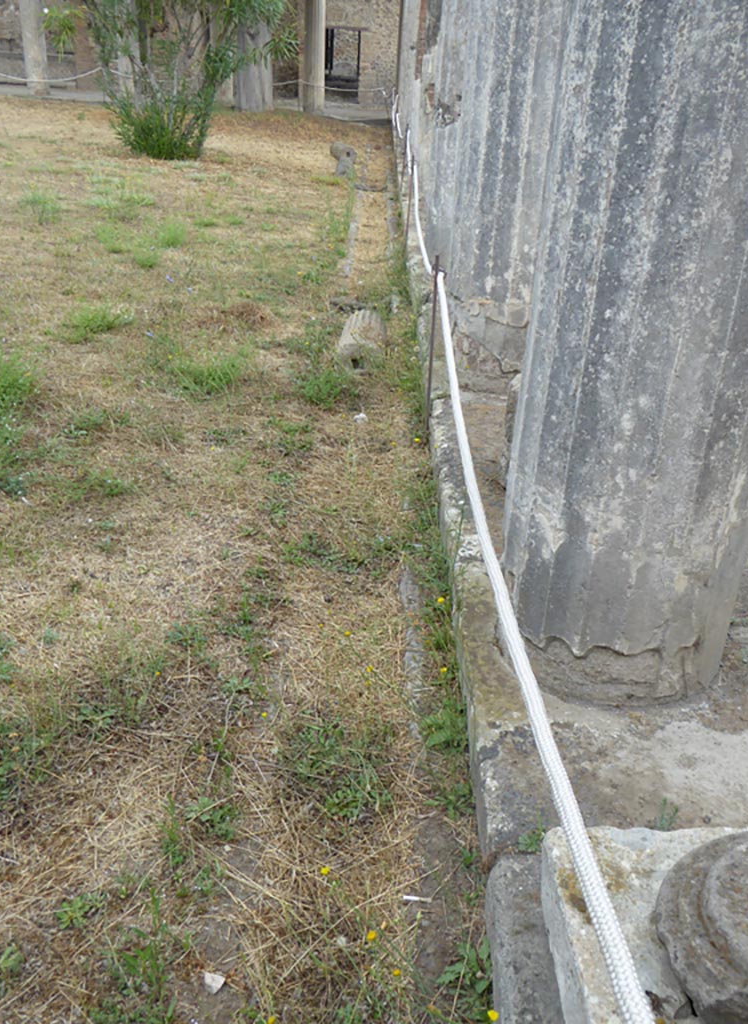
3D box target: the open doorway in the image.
[{"bbox_3d":[-0.855,-12.674,26.075,1.123,1.899,0.350,5,27,5],"label":"open doorway"}]

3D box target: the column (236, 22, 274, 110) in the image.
[{"bbox_3d":[-2.716,-10.396,21.465,0.813,1.862,0.772,5,27,5],"label":"column"}]

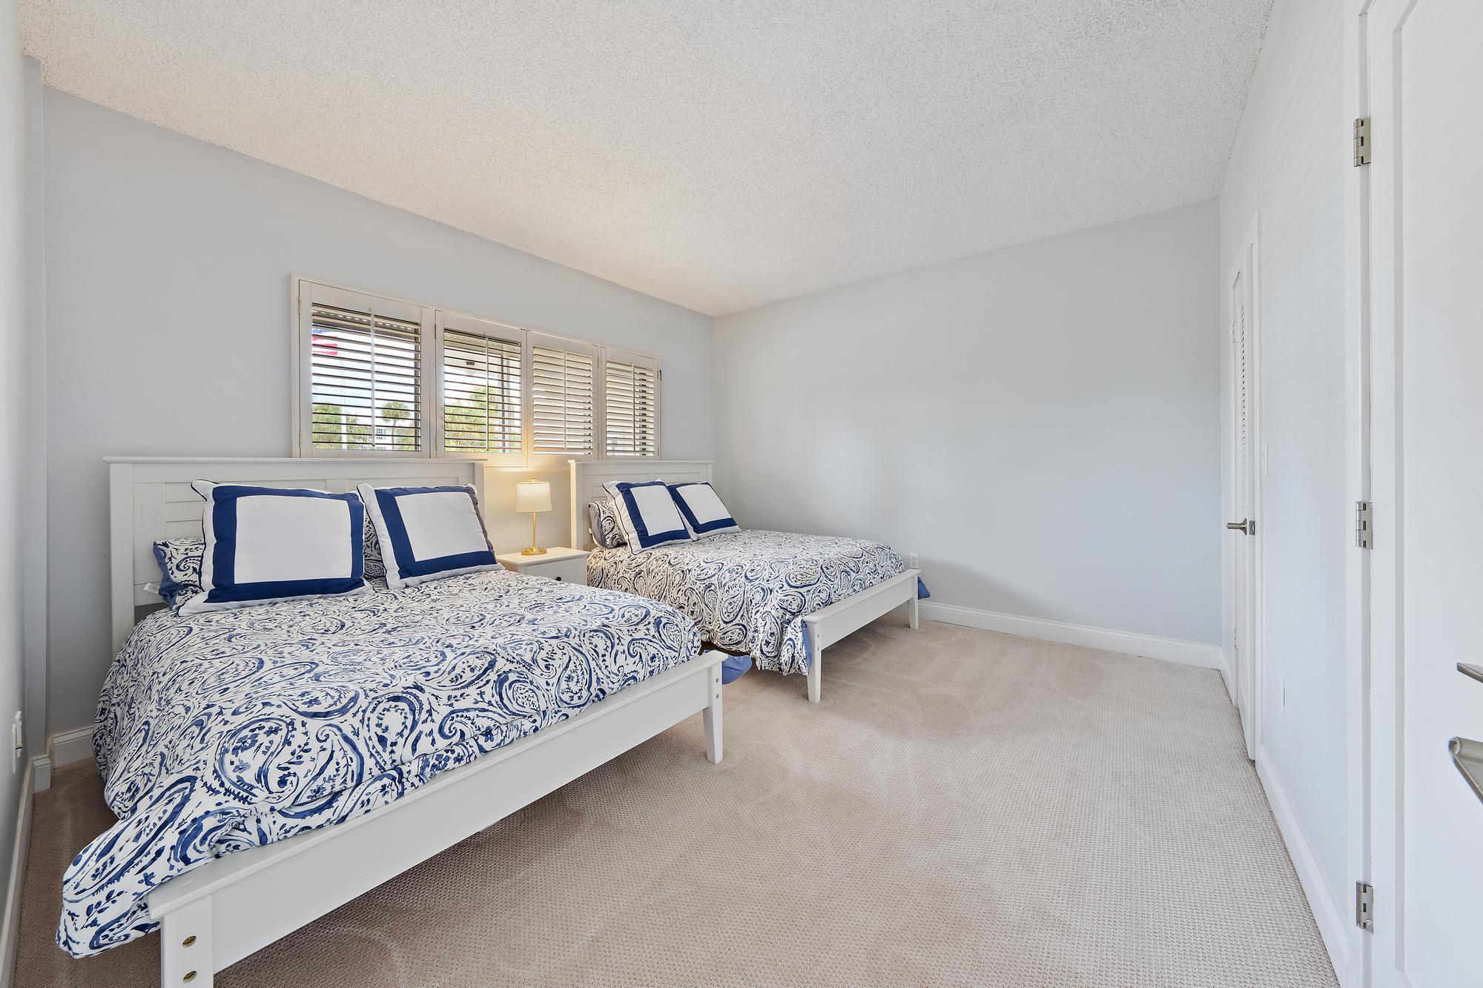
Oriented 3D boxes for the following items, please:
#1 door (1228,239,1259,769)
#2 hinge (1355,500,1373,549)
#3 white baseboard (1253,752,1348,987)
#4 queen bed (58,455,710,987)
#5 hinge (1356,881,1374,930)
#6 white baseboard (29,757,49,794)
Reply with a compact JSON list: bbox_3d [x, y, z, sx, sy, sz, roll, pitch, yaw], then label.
[{"bbox_3d":[2.193,0.022,2.164,0.042,2.030,0.610,0,1,39],"label":"door"},{"bbox_3d":[1.323,0.067,1.050,0.018,0.098,0.035,0,1,39],"label":"hinge"},{"bbox_3d":[1.622,1.008,1.455,0.016,0.130,1.040,0,1,39],"label":"white baseboard"},{"bbox_3d":[-1.351,0.455,2.021,2.087,1.285,1.540,0,1,39],"label":"queen bed"},{"bbox_3d":[1.324,0.876,1.050,0.018,0.098,0.035,0,1,39],"label":"hinge"},{"bbox_3d":[-2.636,1.058,1.860,0.016,0.130,0.045,0,1,39],"label":"white baseboard"}]

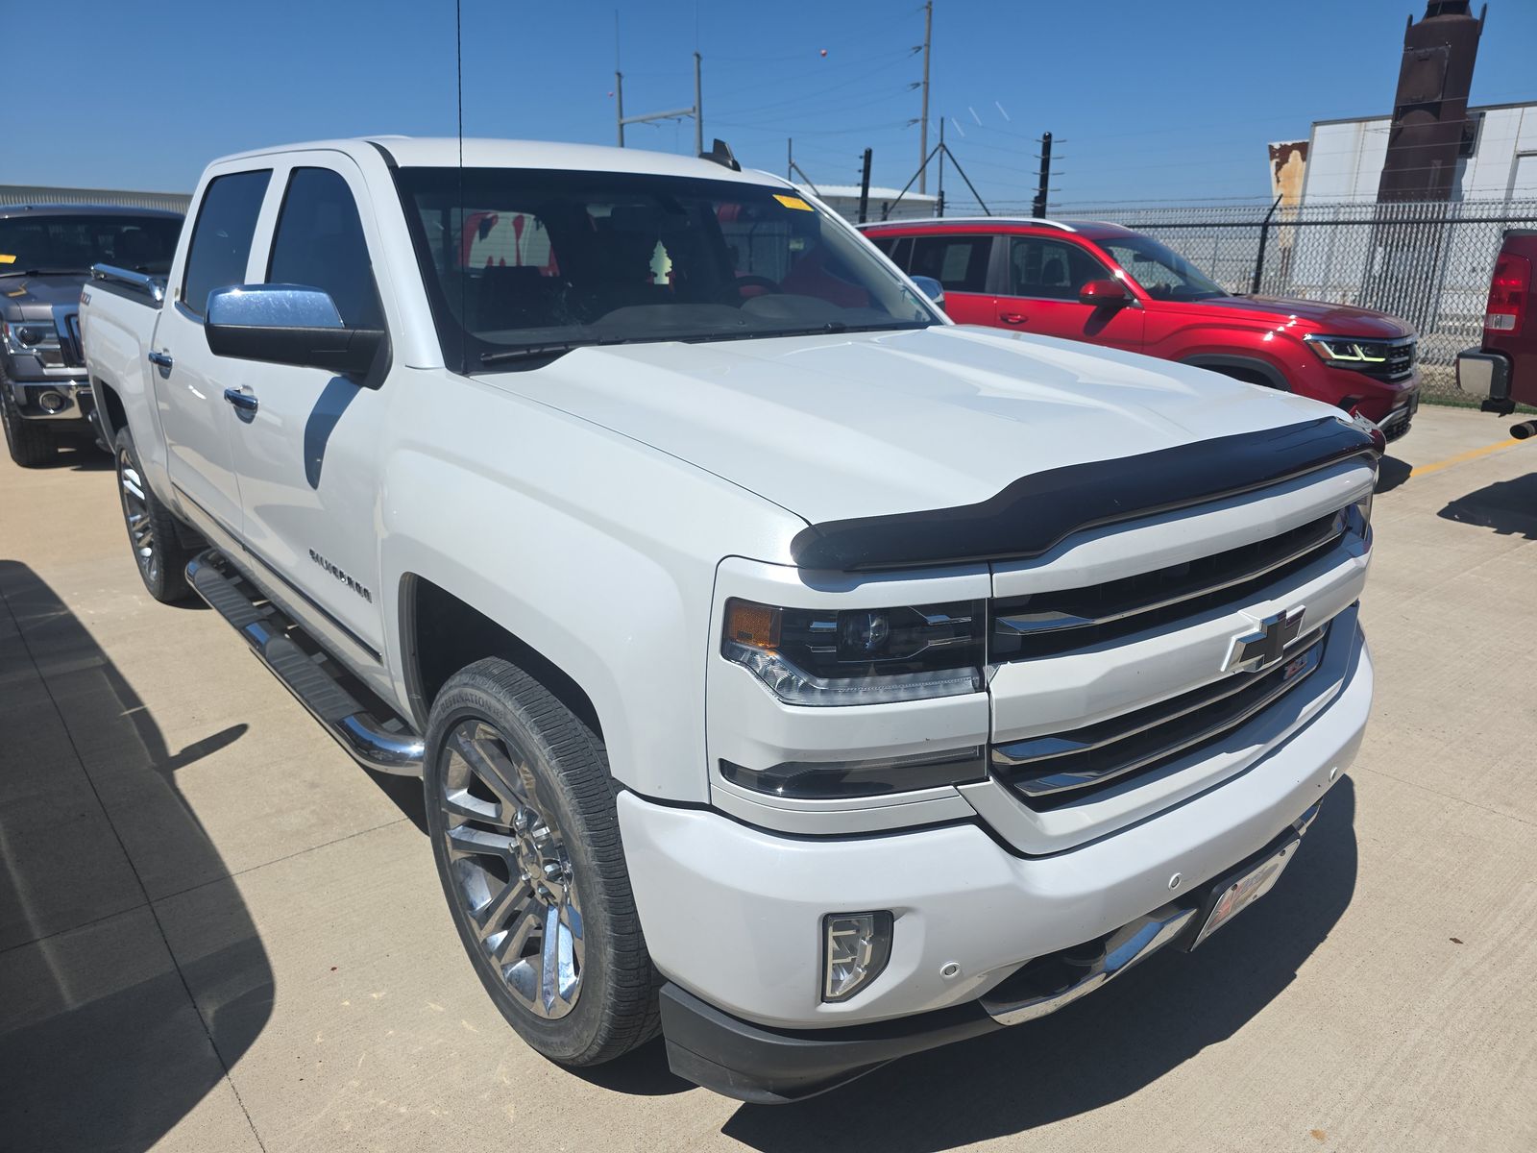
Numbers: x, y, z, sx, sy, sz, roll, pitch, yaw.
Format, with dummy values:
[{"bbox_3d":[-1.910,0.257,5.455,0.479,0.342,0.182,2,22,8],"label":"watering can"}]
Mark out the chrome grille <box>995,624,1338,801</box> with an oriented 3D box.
[{"bbox_3d":[0.820,0.215,1.883,1.160,0.180,0.150,-14,23,-38],"label":"chrome grille"}]

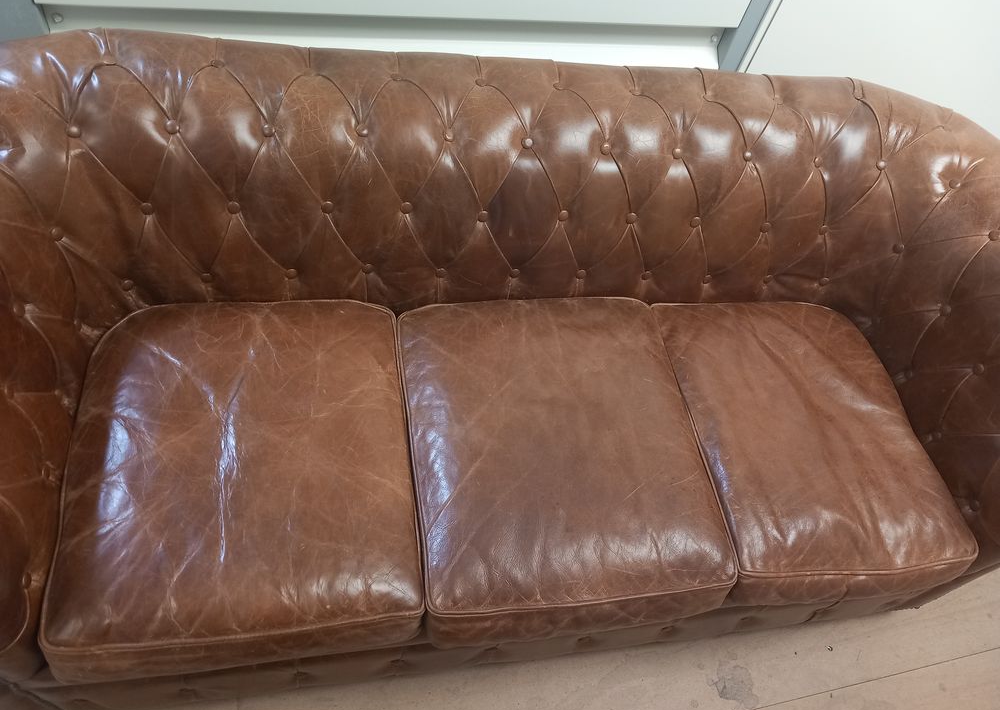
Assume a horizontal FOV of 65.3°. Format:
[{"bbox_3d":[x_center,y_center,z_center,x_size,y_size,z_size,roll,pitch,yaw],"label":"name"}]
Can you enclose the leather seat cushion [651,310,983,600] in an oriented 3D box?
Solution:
[{"bbox_3d":[0.586,0.167,1.560,0.497,0.145,0.592,-1,58,-15],"label":"leather seat cushion"}]

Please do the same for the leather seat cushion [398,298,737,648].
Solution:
[{"bbox_3d":[0.091,0.177,1.432,0.536,0.145,0.592,-1,58,-15],"label":"leather seat cushion"}]

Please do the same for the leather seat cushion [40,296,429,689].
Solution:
[{"bbox_3d":[-0.419,0.187,1.299,0.529,0.145,0.592,-1,58,-15],"label":"leather seat cushion"}]

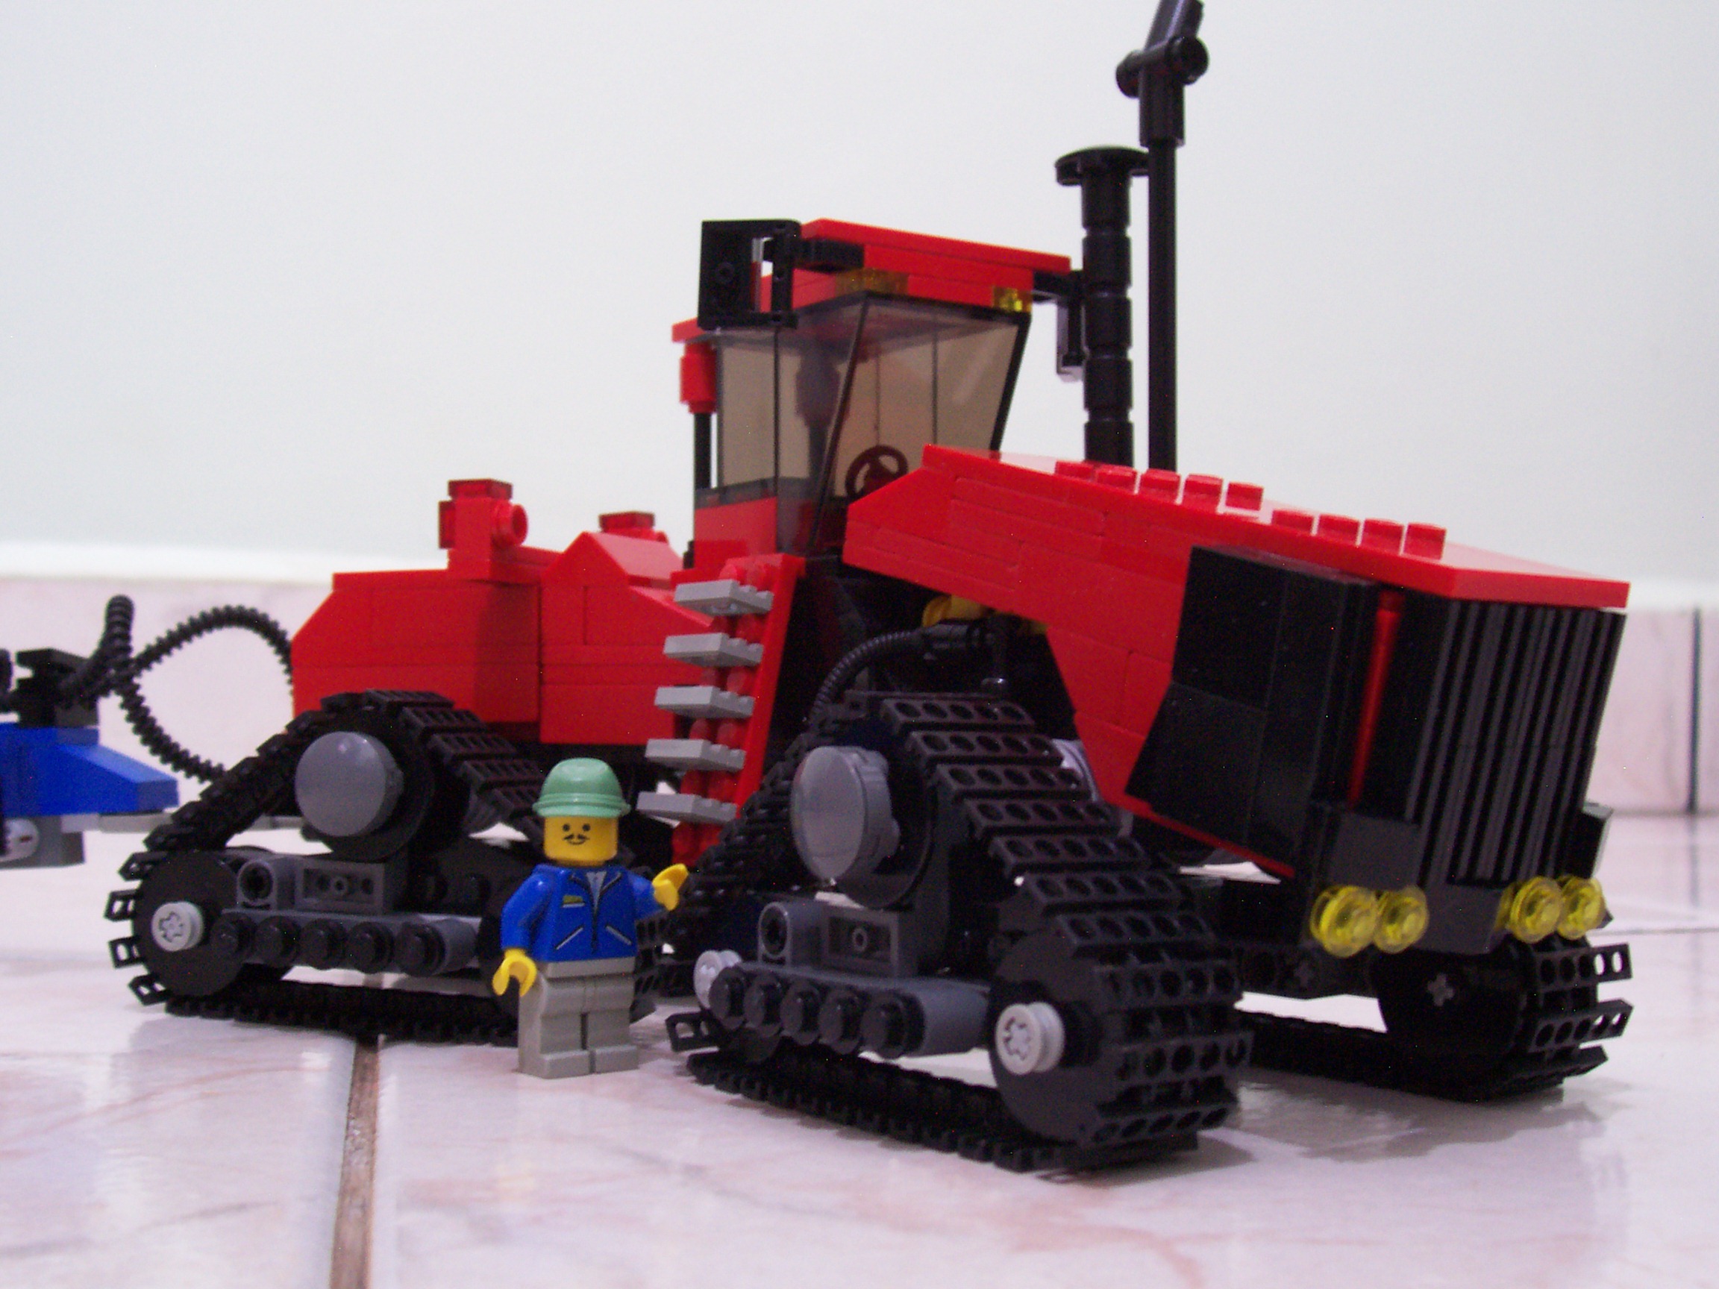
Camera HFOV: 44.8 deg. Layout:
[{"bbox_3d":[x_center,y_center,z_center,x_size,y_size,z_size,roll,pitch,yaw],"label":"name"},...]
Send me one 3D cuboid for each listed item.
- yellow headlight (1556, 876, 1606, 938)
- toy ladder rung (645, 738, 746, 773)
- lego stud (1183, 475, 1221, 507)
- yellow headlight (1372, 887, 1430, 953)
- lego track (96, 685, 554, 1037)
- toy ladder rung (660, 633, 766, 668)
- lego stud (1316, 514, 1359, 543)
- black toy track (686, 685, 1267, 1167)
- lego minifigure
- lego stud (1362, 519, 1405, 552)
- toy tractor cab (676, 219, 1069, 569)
[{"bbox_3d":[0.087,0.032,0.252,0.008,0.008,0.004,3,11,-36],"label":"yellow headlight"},{"bbox_3d":[-0.024,0.017,0.311,0.008,0.003,0.016,16,-11,-35],"label":"toy ladder rung"},{"bbox_3d":[0.047,-0.022,0.284,0.005,0.002,0.005,3,11,-36],"label":"lego stud"},{"bbox_3d":[0.060,0.030,0.232,0.008,0.008,0.005,3,11,-36],"label":"yellow headlight"},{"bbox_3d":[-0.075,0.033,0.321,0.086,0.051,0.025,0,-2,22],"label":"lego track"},{"bbox_3d":[-0.022,0.001,0.314,0.008,0.003,0.016,15,-10,-34],"label":"toy ladder rung"},{"bbox_3d":[0.058,-0.015,0.254,0.005,0.002,0.005,3,11,-36],"label":"lego stud"},{"bbox_3d":[0.008,0.033,0.263,0.022,0.054,0.093,3,-4,-36],"label":"black toy track"},{"bbox_3d":[-0.038,0.039,0.297,0.025,0.044,0.016,3,-4,-36],"label":"lego minifigure"},{"bbox_3d":[0.065,-0.015,0.258,0.005,0.002,0.005,3,11,-36],"label":"lego stud"},{"bbox_3d":[-0.001,-0.037,0.341,0.046,0.051,0.053,3,-3,-36],"label":"toy tractor cab"}]

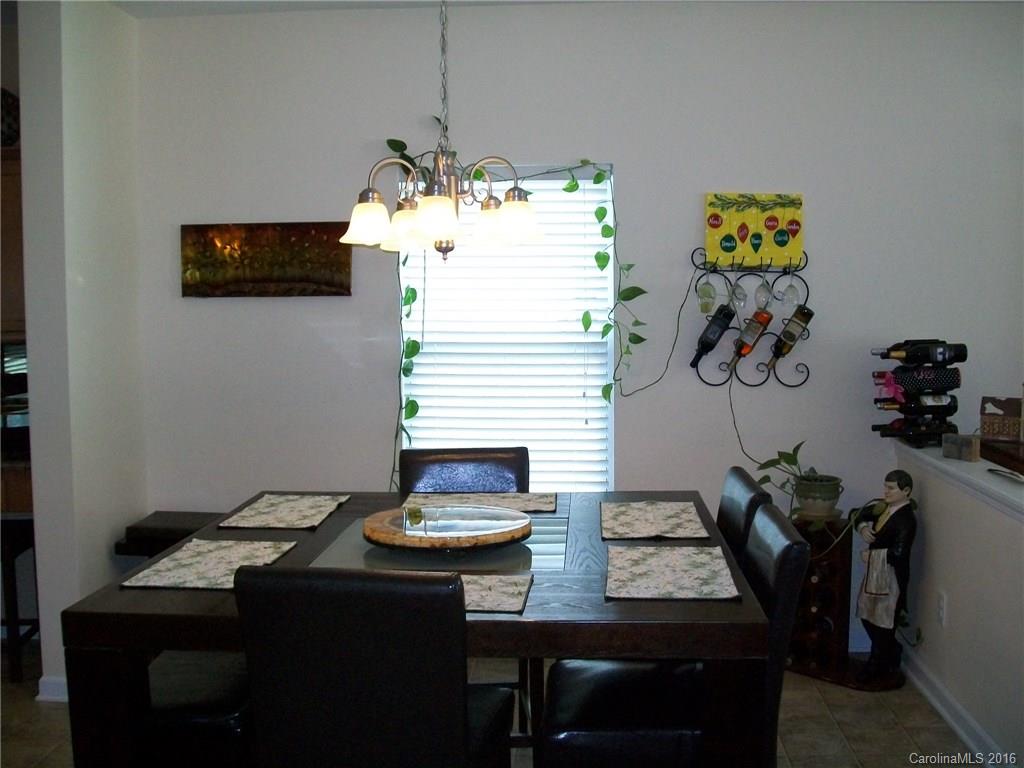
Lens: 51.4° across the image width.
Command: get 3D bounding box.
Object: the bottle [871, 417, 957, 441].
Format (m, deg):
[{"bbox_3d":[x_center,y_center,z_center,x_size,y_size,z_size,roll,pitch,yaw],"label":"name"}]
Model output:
[{"bbox_3d":[1.570,0.183,4.146,0.296,0.076,0.076,0,5,4],"label":"bottle"}]

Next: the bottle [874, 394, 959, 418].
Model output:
[{"bbox_3d":[1.567,0.086,4.138,0.303,0.076,0.076,0,5,4],"label":"bottle"}]

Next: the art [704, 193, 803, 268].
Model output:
[{"bbox_3d":[0.998,-0.633,4.398,0.396,0.305,0.030,0,5,4],"label":"art"}]

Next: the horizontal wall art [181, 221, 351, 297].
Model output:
[{"bbox_3d":[-1.052,-0.533,4.575,0.737,0.319,0.030,0,5,4],"label":"horizontal wall art"}]

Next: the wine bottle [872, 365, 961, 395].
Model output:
[{"bbox_3d":[1.564,-0.019,4.130,0.318,0.082,0.082,0,5,4],"label":"wine bottle"}]

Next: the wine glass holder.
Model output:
[{"bbox_3d":[0.976,-0.275,4.398,0.498,0.572,0.130,0,5,4],"label":"wine glass holder"}]

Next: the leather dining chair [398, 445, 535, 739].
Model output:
[{"bbox_3d":[-0.175,0.750,3.493,0.455,1.015,0.570,0,5,-3],"label":"leather dining chair"}]

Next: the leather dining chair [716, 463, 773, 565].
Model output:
[{"bbox_3d":[0.416,0.781,3.081,0.570,1.015,0.460,0,5,4],"label":"leather dining chair"}]

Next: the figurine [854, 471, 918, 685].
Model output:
[{"bbox_3d":[1.472,0.753,4.229,0.210,0.840,0.235,-3,5,-33],"label":"figurine"}]

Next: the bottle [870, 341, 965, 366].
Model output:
[{"bbox_3d":[1.580,-0.118,4.121,0.325,0.077,0.077,0,5,4],"label":"bottle"}]

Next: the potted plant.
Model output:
[{"bbox_3d":[1.173,0.394,4.322,0.353,0.321,0.270,0,5,4],"label":"potted plant"}]

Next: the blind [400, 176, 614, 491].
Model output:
[{"bbox_3d":[-0.017,-0.174,4.554,0.908,1.450,0.060,0,5,4],"label":"blind"}]

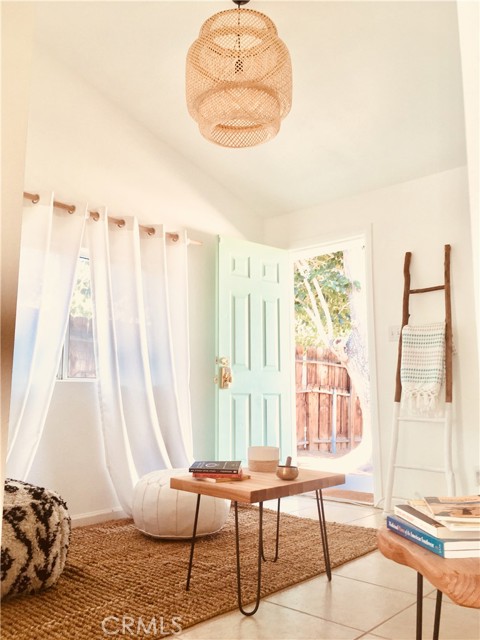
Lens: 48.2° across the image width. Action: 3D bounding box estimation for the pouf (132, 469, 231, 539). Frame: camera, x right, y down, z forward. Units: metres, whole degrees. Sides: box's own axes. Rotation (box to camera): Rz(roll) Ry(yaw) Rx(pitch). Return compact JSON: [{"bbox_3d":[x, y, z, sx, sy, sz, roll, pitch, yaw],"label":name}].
[{"bbox_3d":[-0.342,1.074,3.166,0.575,0.357,0.575,0,-8,0],"label":"pouf"}]

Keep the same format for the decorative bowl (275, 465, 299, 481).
[{"bbox_3d":[0.201,0.653,2.293,0.097,0.056,0.097,0,-8,0],"label":"decorative bowl"}]

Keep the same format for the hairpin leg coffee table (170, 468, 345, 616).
[{"bbox_3d":[0.089,0.917,2.329,0.471,0.458,0.622,-8,-11,44],"label":"hairpin leg coffee table"}]

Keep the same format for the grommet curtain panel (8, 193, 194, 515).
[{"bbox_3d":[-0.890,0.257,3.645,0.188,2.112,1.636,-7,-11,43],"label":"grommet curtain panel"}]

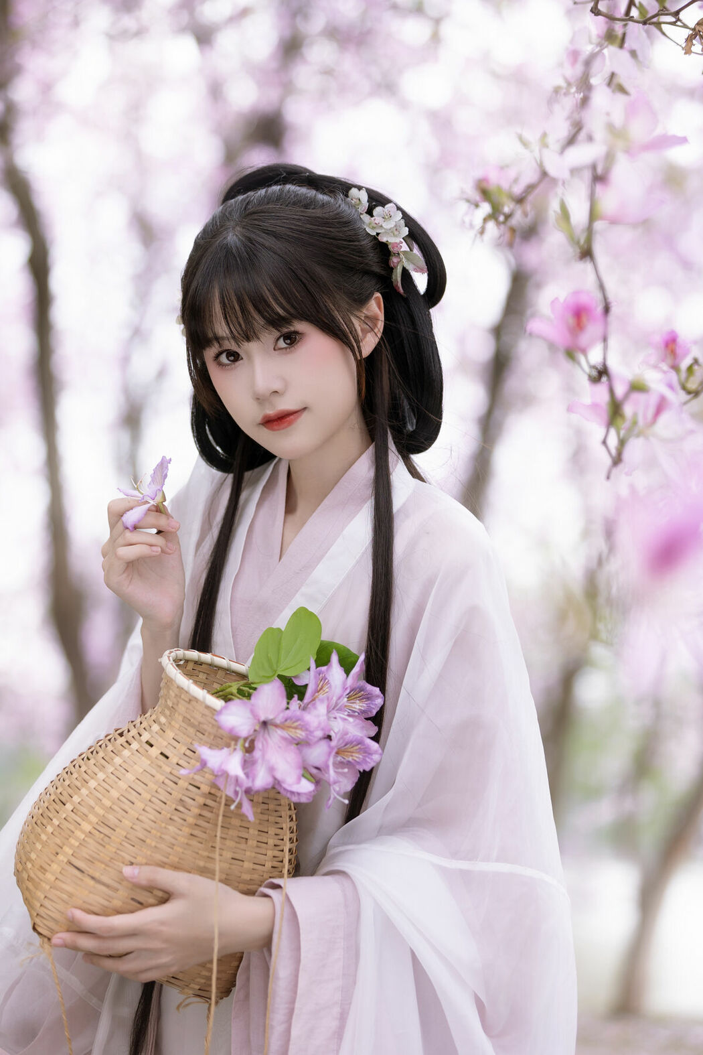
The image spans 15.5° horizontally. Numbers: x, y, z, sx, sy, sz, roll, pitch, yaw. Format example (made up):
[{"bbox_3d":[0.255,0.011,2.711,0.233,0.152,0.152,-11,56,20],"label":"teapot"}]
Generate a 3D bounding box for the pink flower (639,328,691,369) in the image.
[{"bbox_3d":[0.341,-0.194,2.800,0.057,0.047,0.050,0,-12,-3],"label":"pink flower"}]

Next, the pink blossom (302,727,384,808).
[{"bbox_3d":[-0.008,0.207,2.230,0.070,0.072,0.062,1,2,-34],"label":"pink blossom"}]

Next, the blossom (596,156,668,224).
[{"bbox_3d":[0.315,-0.380,2.900,0.080,0.077,0.072,1,-13,-43],"label":"blossom"}]

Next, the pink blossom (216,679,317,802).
[{"bbox_3d":[-0.072,0.181,2.190,0.090,0.104,0.060,0,6,0],"label":"pink blossom"}]

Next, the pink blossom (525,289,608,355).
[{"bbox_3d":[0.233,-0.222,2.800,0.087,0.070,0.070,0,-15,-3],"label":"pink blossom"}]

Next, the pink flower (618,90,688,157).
[{"bbox_3d":[0.339,-0.454,2.900,0.078,0.076,0.072,1,-13,-43],"label":"pink flower"}]

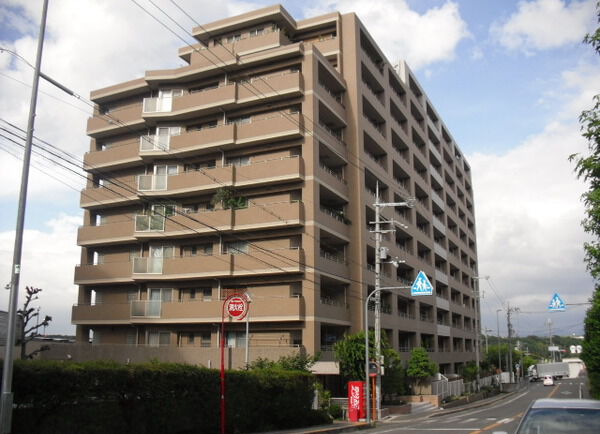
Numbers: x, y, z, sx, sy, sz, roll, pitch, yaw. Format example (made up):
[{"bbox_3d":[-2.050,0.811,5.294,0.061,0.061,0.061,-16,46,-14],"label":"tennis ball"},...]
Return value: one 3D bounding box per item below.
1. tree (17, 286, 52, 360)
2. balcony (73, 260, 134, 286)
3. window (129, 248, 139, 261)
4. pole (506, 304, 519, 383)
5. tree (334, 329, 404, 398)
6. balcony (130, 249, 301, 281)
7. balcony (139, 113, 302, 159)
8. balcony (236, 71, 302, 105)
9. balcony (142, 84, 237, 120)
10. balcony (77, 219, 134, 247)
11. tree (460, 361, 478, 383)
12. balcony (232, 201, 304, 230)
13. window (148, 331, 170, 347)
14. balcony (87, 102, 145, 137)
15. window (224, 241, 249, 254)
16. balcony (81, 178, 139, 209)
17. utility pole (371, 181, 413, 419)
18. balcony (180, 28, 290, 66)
[{"bbox_3d":[-12.480,5.681,28.454,1.750,4.900,1.700,0,-13,0],"label":"tree"},{"bbox_3d":[-13.213,4.112,43.082,5.650,1.450,1.600,-6,-14,24],"label":"balcony"},{"bbox_3d":[-11.937,2.688,43.607,0.800,1.050,0.150,-6,-14,24],"label":"window"},{"bbox_3d":[29.836,17.753,85.187,1.600,10.860,0.700,0,-13,0],"label":"pole"},{"bbox_3d":[3.787,8.287,33.495,4.000,4.000,3.600,-6,-14,24],"label":"tree"},{"bbox_3d":[-5.349,3.151,39.315,12.050,1.420,1.750,-6,-14,24],"label":"balcony"},{"bbox_3d":[-5.349,-5.330,41.255,12.050,1.420,1.750,-6,-14,24],"label":"balcony"},{"bbox_3d":[-1.794,-8.231,40.030,4.600,1.420,1.600,-6,-14,24],"label":"balcony"},{"bbox_3d":[-7.359,-7.794,42.116,6.950,1.420,2.200,-6,-14,24],"label":"balcony"},{"bbox_3d":[-13.557,1.280,44.204,5.900,1.450,1.300,-6,-14,24],"label":"balcony"},{"bbox_3d":[16.249,14.909,58.139,1.850,2.300,1.800,-6,-14,24],"label":"tree"},{"bbox_3d":[-1.794,0.123,38.117,4.600,1.420,1.600,-6,-14,24],"label":"balcony"},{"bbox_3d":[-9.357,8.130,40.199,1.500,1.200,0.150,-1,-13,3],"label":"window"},{"bbox_3d":[-13.558,-7.201,46.145,5.900,1.450,1.300,-6,-14,24],"label":"balcony"},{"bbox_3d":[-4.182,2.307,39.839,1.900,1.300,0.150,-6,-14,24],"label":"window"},{"bbox_3d":[-13.557,-1.547,44.851,5.900,1.450,1.300,-6,-14,24],"label":"balcony"},{"bbox_3d":[4.496,3.824,29.780,2.150,11.700,0.700,-4,-13,17],"label":"utility pole"},{"bbox_3d":[-4.414,-11.322,42.439,7.300,1.530,1.400,-6,-14,24],"label":"balcony"}]

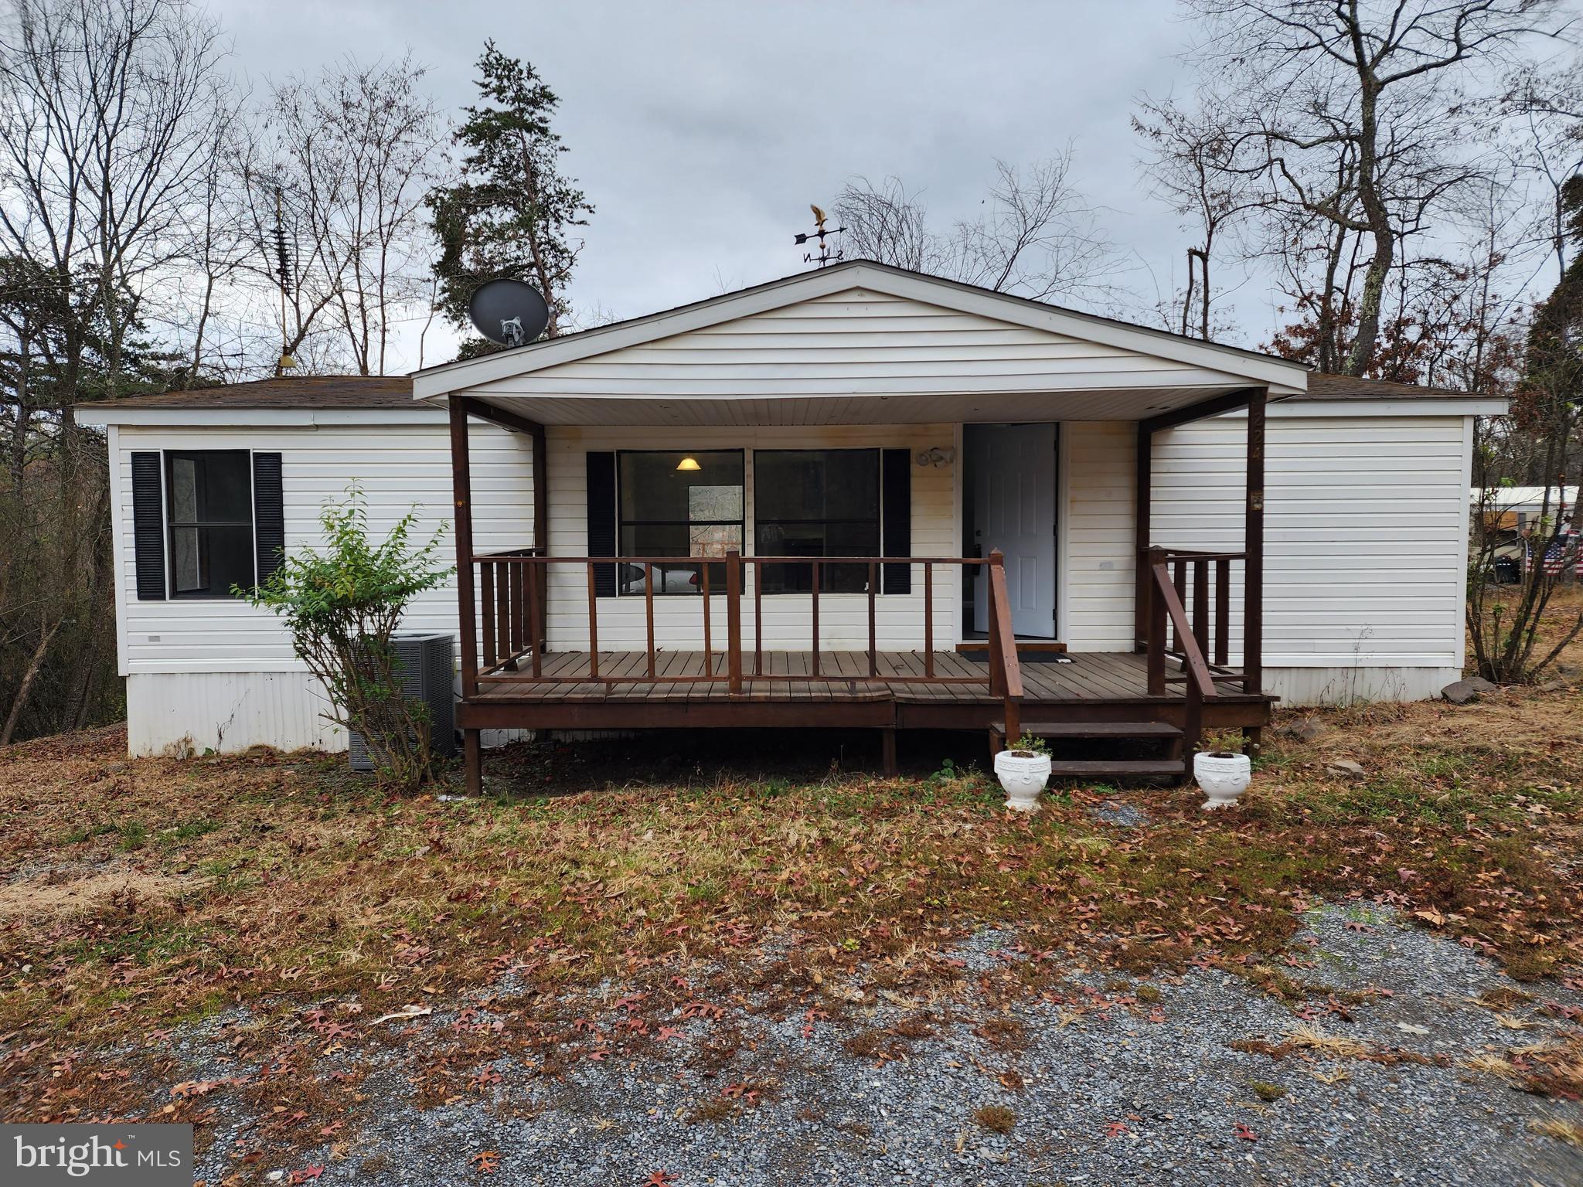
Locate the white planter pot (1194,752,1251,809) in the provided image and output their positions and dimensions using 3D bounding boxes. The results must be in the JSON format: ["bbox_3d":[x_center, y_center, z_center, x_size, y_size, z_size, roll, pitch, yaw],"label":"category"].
[{"bbox_3d":[2.523,1.103,6.166,0.327,0.282,0.327,0,4,0],"label":"white planter pot"}]

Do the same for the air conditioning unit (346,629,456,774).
[{"bbox_3d":[-3.252,0.885,8.779,0.644,1.031,0.640,0,4,0],"label":"air conditioning unit"}]

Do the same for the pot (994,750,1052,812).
[{"bbox_3d":[1.376,1.120,6.249,0.333,0.298,0.333,0,4,0],"label":"pot"}]

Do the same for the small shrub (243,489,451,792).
[{"bbox_3d":[-3.181,0.320,7.537,1.542,2.214,1.400,0,4,0],"label":"small shrub"}]

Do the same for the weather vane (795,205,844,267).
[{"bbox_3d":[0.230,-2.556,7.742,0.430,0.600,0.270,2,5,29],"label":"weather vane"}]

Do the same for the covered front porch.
[{"bbox_3d":[0.472,-0.501,8.216,6.100,3.630,2.760,0,4,0],"label":"covered front porch"}]

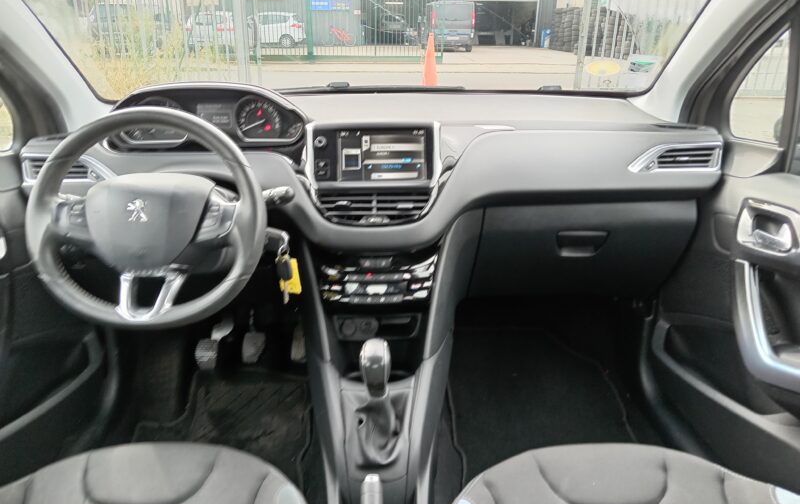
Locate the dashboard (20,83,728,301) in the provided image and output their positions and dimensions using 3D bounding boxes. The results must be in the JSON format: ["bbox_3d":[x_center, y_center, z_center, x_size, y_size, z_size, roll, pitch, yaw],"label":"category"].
[{"bbox_3d":[-0.031,-0.159,1.224,1.390,0.390,0.540,-1,21,-3],"label":"dashboard"}]

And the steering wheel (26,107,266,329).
[{"bbox_3d":[-0.371,-0.051,0.878,0.352,0.330,0.105,-1,-3,-3],"label":"steering wheel"}]

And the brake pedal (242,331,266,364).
[{"bbox_3d":[-0.347,0.228,1.380,0.057,0.078,0.035,-1,-14,-3],"label":"brake pedal"}]

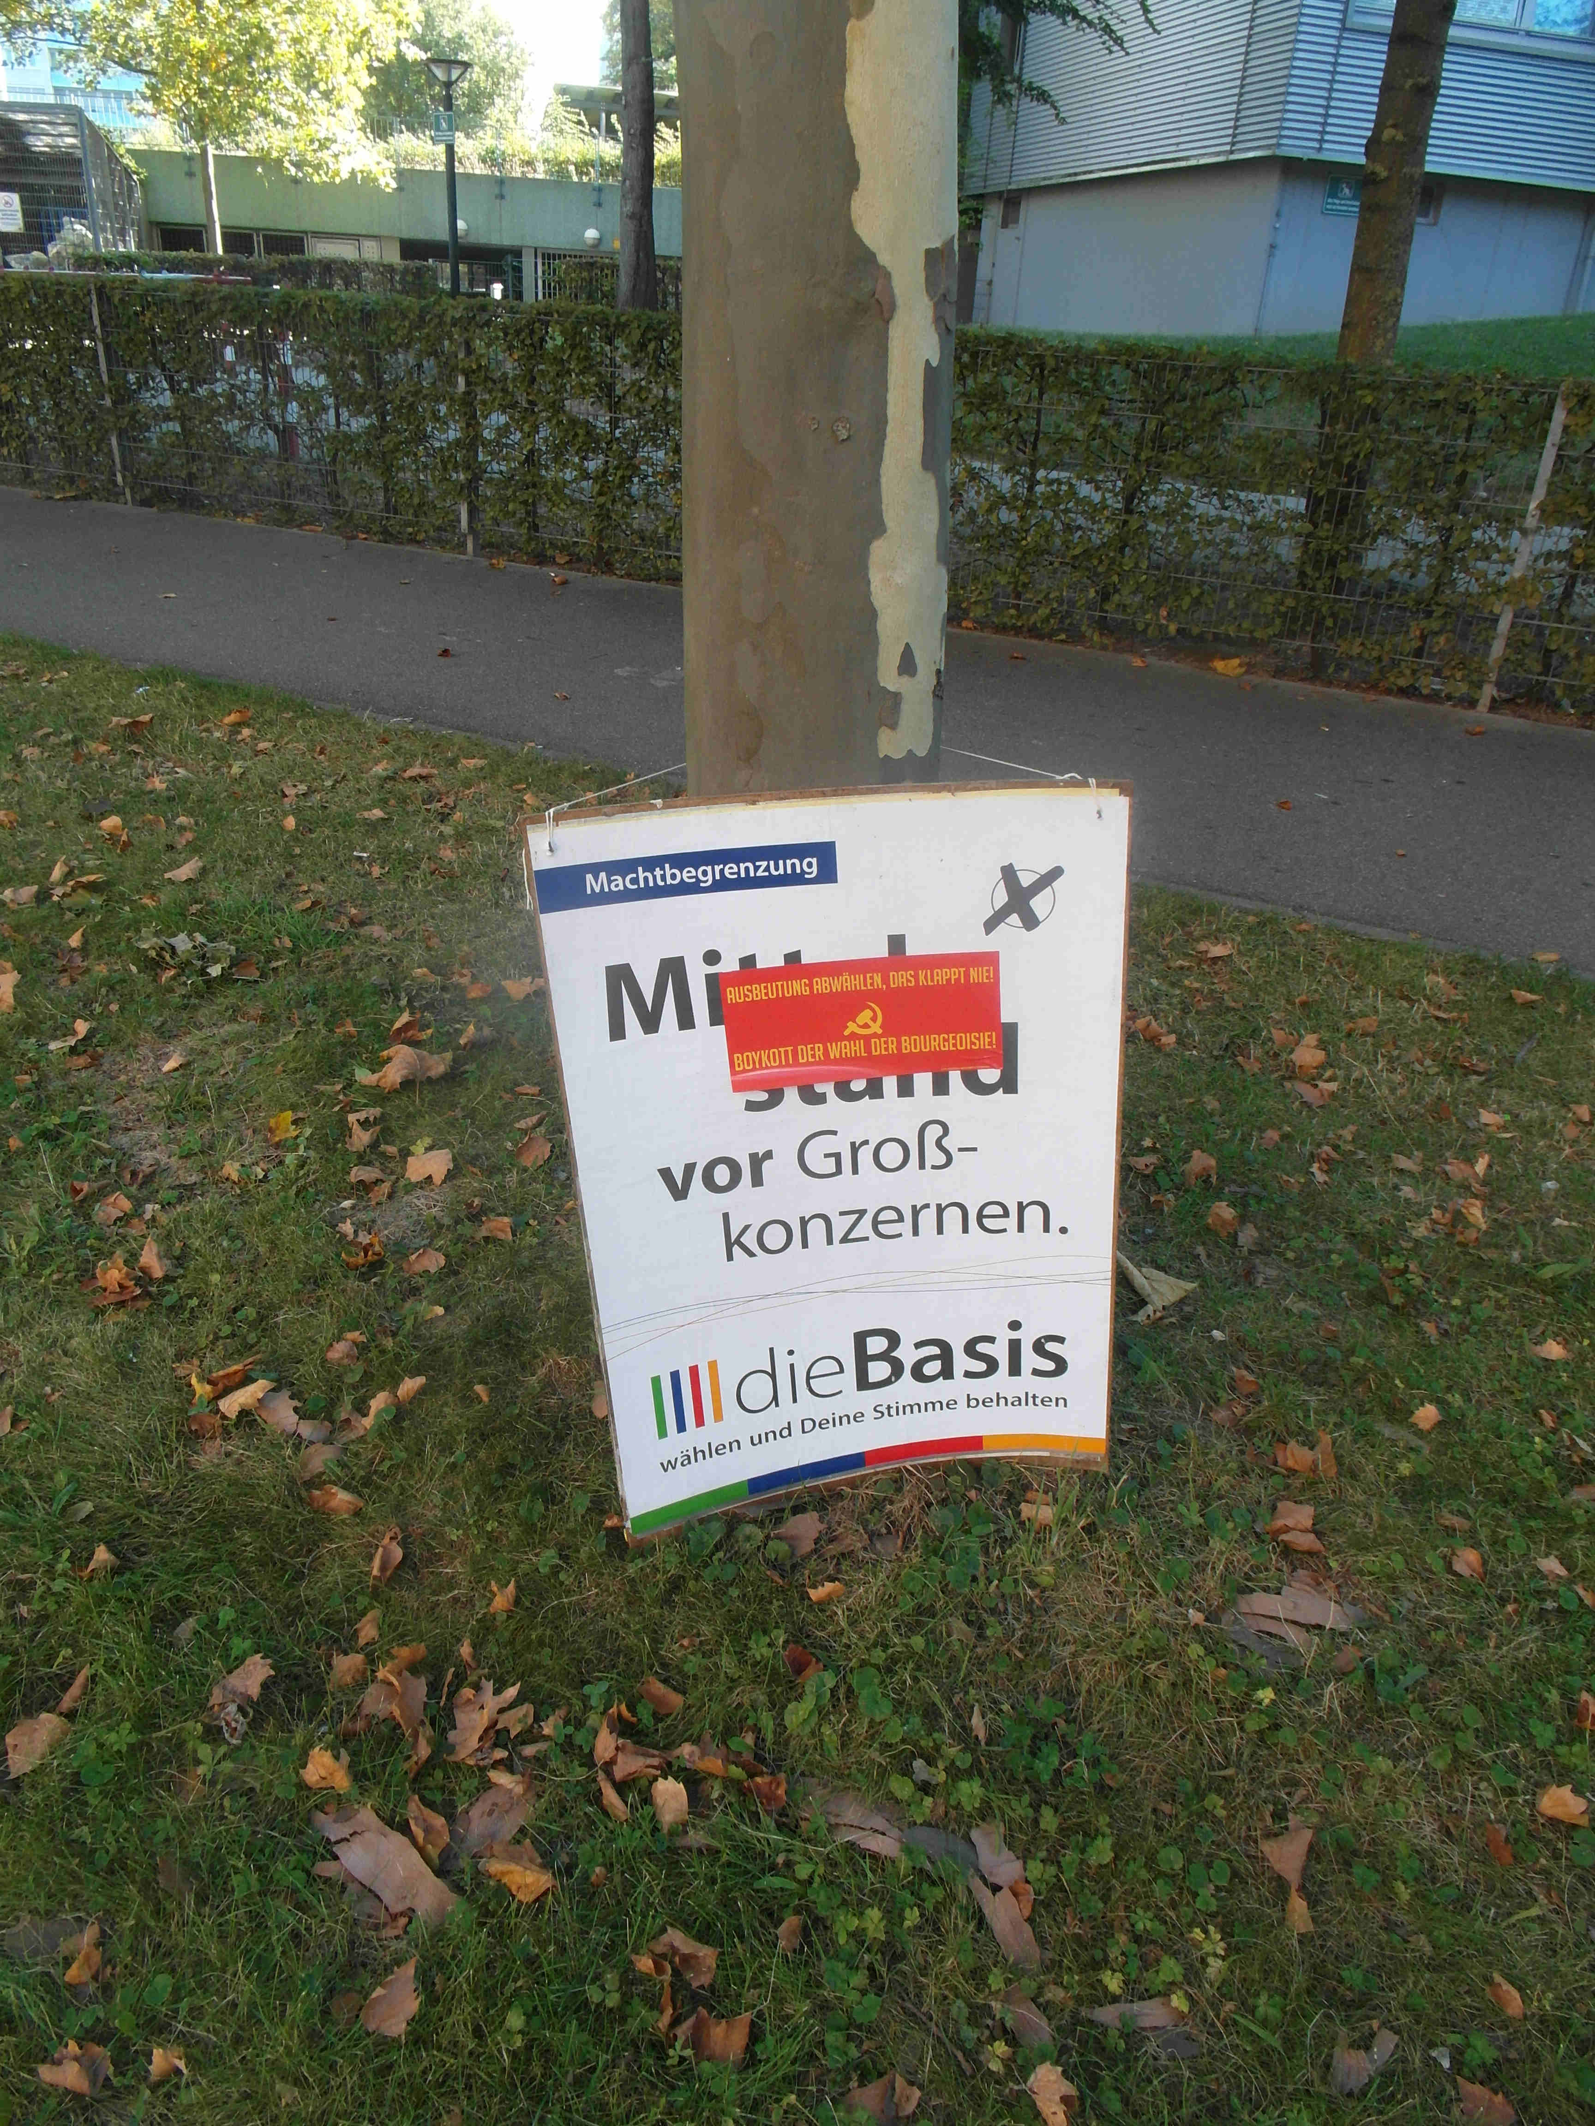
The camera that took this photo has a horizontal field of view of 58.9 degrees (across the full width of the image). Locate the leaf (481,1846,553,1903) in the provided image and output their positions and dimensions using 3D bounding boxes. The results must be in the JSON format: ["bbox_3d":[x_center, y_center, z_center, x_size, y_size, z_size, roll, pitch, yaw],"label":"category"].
[{"bbox_3d":[-0.251,0.742,1.300,0.072,0.025,0.034,16,30,21],"label":"leaf"}]

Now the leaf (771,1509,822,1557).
[{"bbox_3d":[0.008,0.558,1.680,0.065,0.020,0.050,-21,36,-38],"label":"leaf"}]

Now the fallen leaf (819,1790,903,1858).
[{"bbox_3d":[0.062,0.730,1.354,0.084,0.020,0.041,14,29,20],"label":"fallen leaf"}]

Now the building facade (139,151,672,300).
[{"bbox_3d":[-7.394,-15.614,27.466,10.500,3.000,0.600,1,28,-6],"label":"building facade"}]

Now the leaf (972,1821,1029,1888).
[{"bbox_3d":[0.187,0.738,1.316,0.038,0.018,0.052,-7,30,-20],"label":"leaf"}]

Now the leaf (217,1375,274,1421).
[{"bbox_3d":[-0.719,0.437,1.847,0.033,0.030,0.072,22,32,33],"label":"leaf"}]

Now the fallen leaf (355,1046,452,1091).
[{"bbox_3d":[-0.716,0.007,2.589,0.170,0.050,0.096,-5,28,-16],"label":"fallen leaf"}]

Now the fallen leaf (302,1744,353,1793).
[{"bbox_3d":[-0.455,0.689,1.379,0.053,0.020,0.039,5,27,5],"label":"fallen leaf"}]

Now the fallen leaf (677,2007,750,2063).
[{"bbox_3d":[-0.071,0.809,1.176,0.061,0.030,0.034,4,27,1],"label":"fallen leaf"}]

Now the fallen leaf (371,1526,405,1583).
[{"bbox_3d":[-0.466,0.566,1.617,0.029,0.025,0.076,4,28,0],"label":"fallen leaf"}]

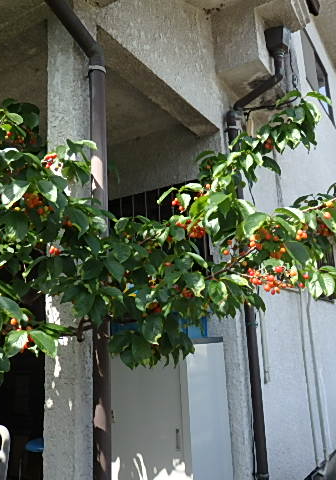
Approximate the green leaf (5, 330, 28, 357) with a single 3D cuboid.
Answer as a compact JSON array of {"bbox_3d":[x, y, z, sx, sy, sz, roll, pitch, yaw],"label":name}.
[{"bbox_3d":[-0.433,0.296,1.320,0.067,0.072,0.045,1,-13,-18],"label":"green leaf"}]

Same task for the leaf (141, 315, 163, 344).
[{"bbox_3d":[-0.049,0.263,1.360,0.063,0.086,0.040,-2,-12,-2],"label":"leaf"}]

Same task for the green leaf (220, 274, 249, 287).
[{"bbox_3d":[0.204,0.124,1.420,0.083,0.036,0.050,-4,-12,8],"label":"green leaf"}]

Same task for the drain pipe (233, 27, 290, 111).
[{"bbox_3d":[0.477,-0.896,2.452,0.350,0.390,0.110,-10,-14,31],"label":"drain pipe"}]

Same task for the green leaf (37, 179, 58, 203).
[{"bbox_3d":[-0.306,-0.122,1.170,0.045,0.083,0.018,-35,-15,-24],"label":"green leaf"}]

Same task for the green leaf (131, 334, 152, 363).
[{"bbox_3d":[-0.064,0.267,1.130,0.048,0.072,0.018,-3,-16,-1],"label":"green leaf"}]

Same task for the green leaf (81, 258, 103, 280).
[{"bbox_3d":[-0.228,0.088,1.380,0.064,0.064,0.040,0,-12,-9],"label":"green leaf"}]

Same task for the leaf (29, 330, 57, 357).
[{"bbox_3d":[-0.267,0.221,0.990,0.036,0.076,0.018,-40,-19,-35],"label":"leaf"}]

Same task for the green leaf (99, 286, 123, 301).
[{"bbox_3d":[-0.171,0.162,1.400,0.065,0.041,0.050,-1,-12,-7],"label":"green leaf"}]

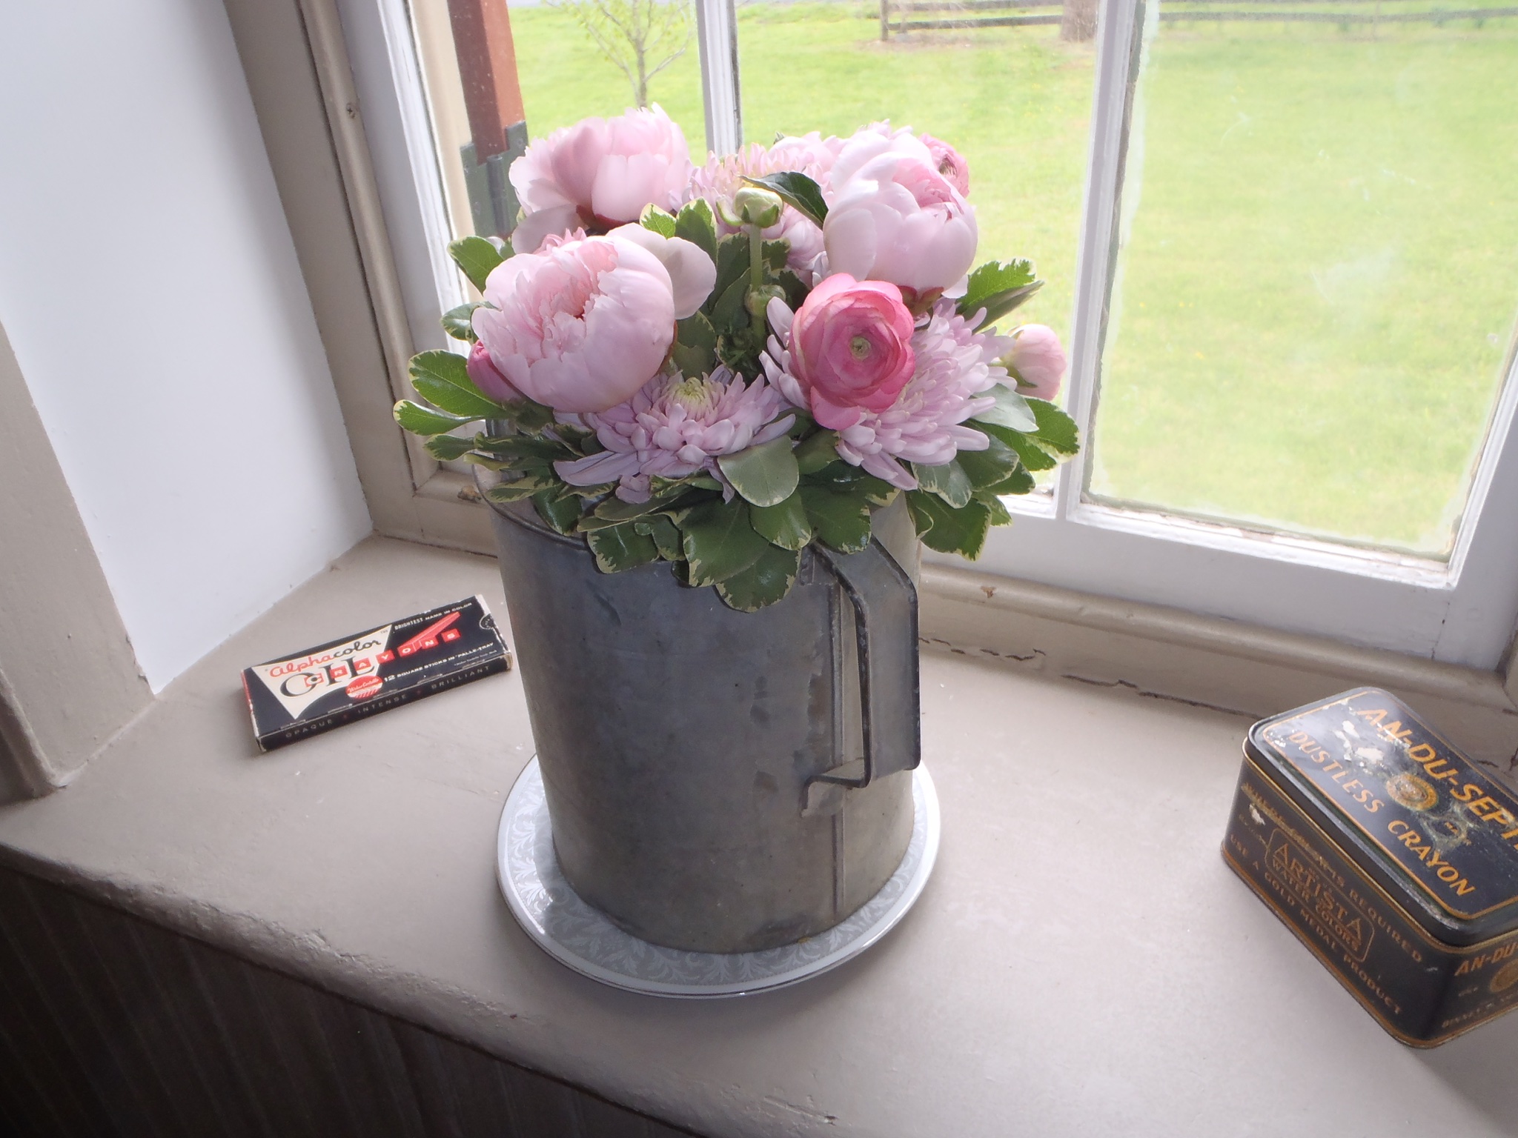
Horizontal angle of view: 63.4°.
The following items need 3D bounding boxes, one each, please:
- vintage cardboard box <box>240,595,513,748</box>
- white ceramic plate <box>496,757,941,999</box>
[{"bbox_3d":[-0.215,0.057,0.693,0.137,0.010,0.065,-18,36,-20],"label":"vintage cardboard box"},{"bbox_3d":[-0.018,0.120,0.573,0.204,0.018,0.204,-3,34,2],"label":"white ceramic plate"}]

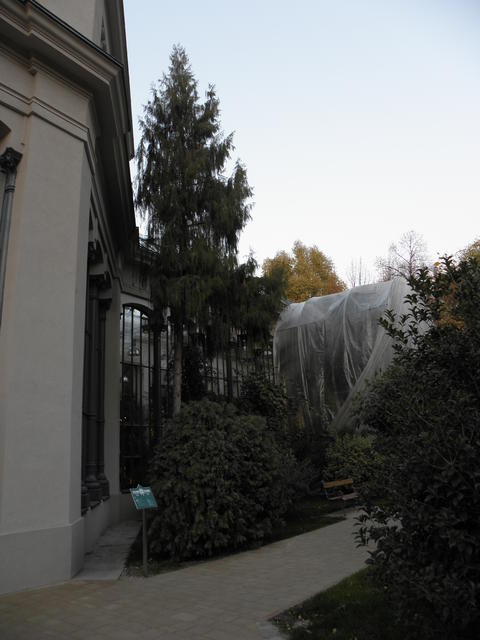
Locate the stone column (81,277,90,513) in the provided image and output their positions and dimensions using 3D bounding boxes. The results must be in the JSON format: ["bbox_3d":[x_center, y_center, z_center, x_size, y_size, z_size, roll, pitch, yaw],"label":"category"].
[{"bbox_3d":[-3.016,1.211,9.265,0.300,4.805,0.300,-1,-16,-9],"label":"stone column"}]

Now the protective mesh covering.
[{"bbox_3d":[3.849,2.536,17.052,4.650,6.923,3.410,-14,-19,34],"label":"protective mesh covering"}]

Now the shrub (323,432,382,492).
[{"bbox_3d":[3.251,4.298,13.768,2.015,2.015,1.912,-3,-16,0],"label":"shrub"}]

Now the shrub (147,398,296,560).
[{"bbox_3d":[-0.334,2.896,9.174,2.635,2.583,2.428,-3,-16,0],"label":"shrub"}]

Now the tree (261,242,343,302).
[{"bbox_3d":[4.930,2.398,33.616,6.510,16.327,6.407,-3,-16,0],"label":"tree"}]

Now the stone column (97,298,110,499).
[{"bbox_3d":[-3.445,1.955,12.176,0.310,4.960,0.310,-1,-16,-9],"label":"stone column"}]

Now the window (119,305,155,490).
[{"bbox_3d":[-2.821,2.024,13.167,0.227,5.167,1.240,-14,-19,34],"label":"window"}]

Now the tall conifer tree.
[{"bbox_3d":[-1.279,-1.812,12.672,3.203,13.640,3.100,-3,-16,0],"label":"tall conifer tree"}]

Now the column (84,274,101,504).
[{"bbox_3d":[-3.196,1.461,10.486,0.310,4.960,0.310,-1,-16,-9],"label":"column"}]

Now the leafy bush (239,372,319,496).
[{"bbox_3d":[0.963,3.337,12.681,2.222,3.513,2.170,-3,-16,0],"label":"leafy bush"}]

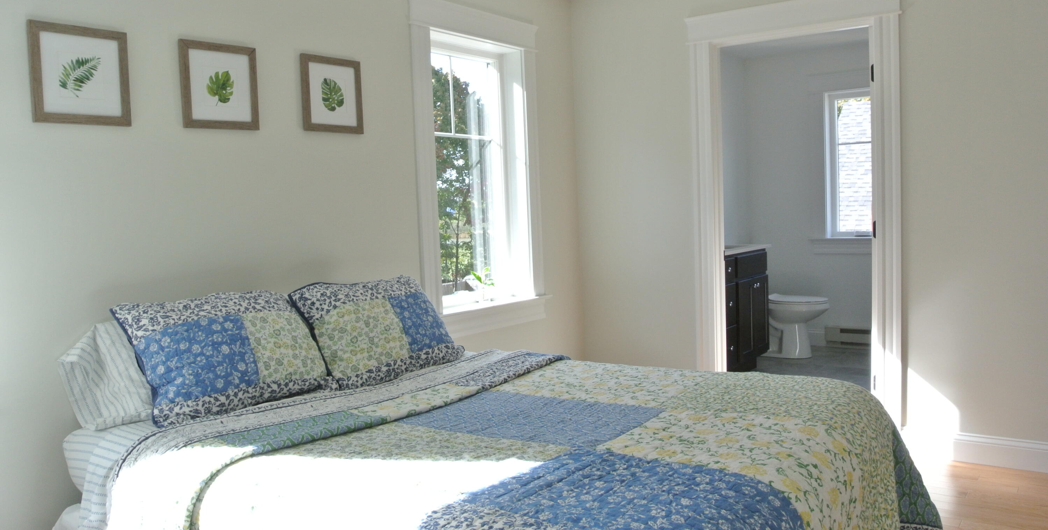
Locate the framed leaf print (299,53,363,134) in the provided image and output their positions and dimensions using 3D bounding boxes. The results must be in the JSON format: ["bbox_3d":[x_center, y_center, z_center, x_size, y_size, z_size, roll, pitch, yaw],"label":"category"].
[{"bbox_3d":[-0.776,-0.688,3.186,0.025,0.297,0.296,1,6,36],"label":"framed leaf print"}]

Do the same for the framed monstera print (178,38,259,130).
[{"bbox_3d":[-1.079,-0.641,2.791,0.025,0.292,0.289,1,6,36],"label":"framed monstera print"}]

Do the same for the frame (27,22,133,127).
[{"bbox_3d":[-1.360,-0.583,2.412,0.025,0.289,0.284,1,6,36],"label":"frame"}]

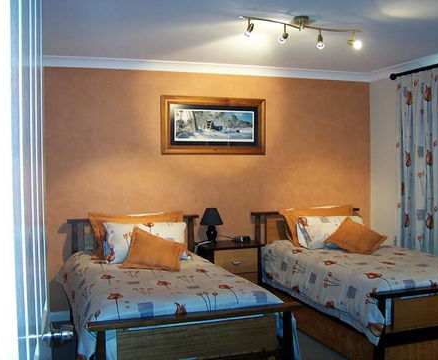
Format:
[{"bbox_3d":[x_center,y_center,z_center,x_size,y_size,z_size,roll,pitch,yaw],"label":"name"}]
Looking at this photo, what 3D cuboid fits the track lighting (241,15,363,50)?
[{"bbox_3d":[0.556,-0.985,3.190,0.890,0.200,0.150,-1,2,-20],"label":"track lighting"}]

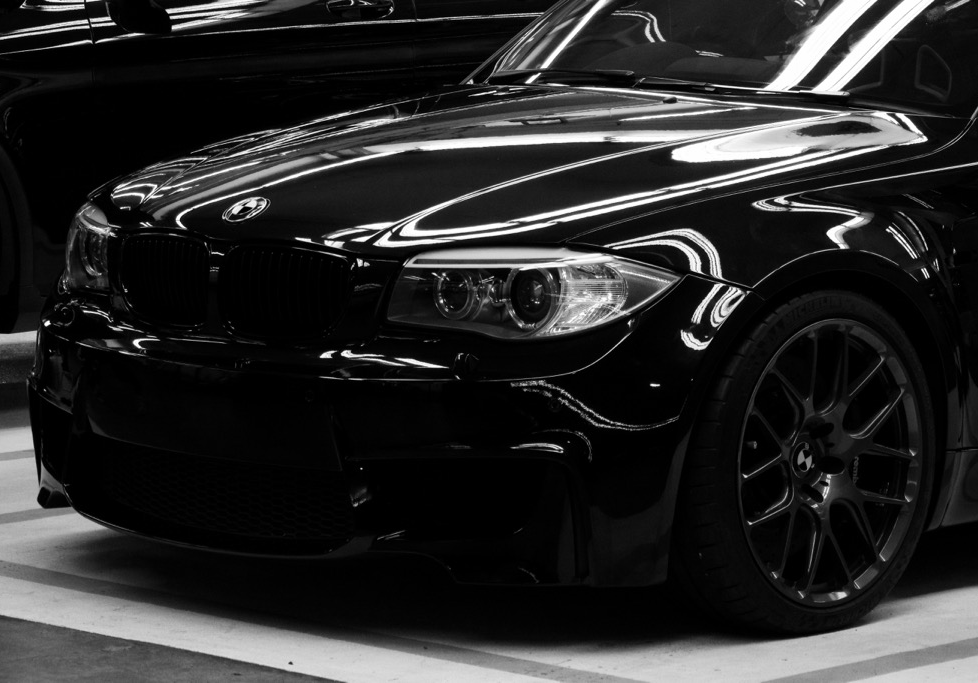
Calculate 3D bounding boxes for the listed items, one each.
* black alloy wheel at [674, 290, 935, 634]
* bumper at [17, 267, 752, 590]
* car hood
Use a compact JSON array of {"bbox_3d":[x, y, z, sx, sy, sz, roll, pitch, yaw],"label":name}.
[{"bbox_3d":[0.544,0.205,7.298,0.250,0.650,0.650,7,9,44],"label":"black alloy wheel"},{"bbox_3d":[-0.374,0.100,7.464,1.780,0.550,0.600,7,9,44],"label":"bumper"},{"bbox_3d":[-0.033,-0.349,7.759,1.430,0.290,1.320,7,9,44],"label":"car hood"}]

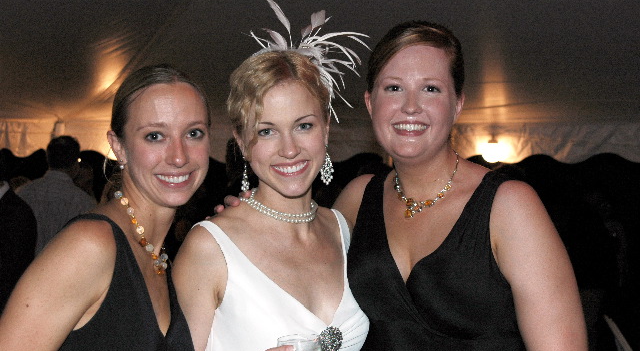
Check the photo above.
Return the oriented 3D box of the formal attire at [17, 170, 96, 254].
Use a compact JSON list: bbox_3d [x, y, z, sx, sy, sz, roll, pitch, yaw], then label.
[{"bbox_3d":[-1.429,0.330,5.800,0.520,0.720,0.280,0,1,6],"label":"formal attire"}]

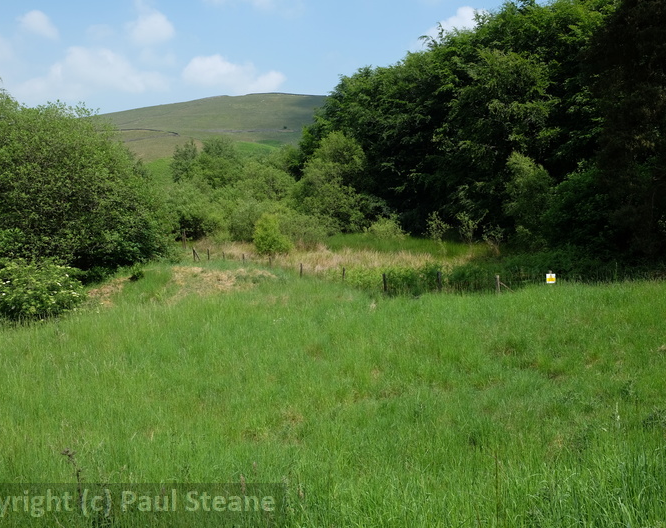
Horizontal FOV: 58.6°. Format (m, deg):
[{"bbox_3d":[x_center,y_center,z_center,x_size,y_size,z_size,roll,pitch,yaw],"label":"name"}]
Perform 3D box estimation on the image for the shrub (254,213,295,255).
[{"bbox_3d":[-3.806,-1.951,38.000,2.550,2.700,2.400,0,0,0],"label":"shrub"}]

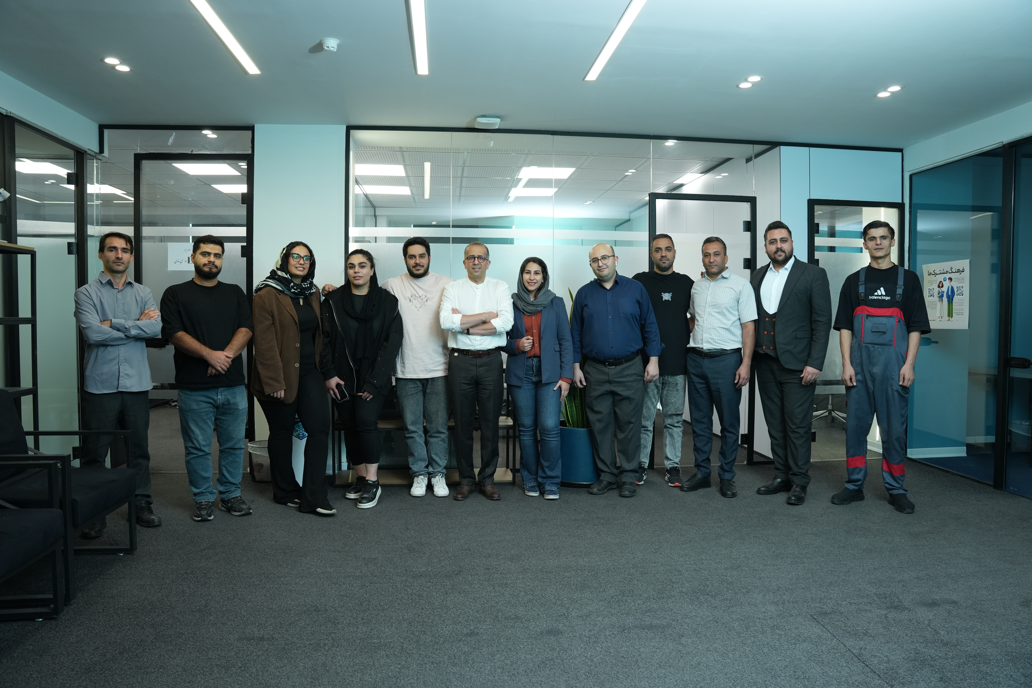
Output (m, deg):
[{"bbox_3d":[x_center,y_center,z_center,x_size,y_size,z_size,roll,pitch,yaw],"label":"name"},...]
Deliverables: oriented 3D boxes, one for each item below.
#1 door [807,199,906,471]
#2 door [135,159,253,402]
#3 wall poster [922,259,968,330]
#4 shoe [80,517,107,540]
[{"bbox_3d":[2.860,-0.102,5.816,0.890,2.200,0.070,0,2,-6],"label":"door"},{"bbox_3d":[-2.455,-0.227,5.273,0.890,2.450,0.070,0,2,-6],"label":"door"},{"bbox_3d":[3.394,-0.380,5.430,0.010,0.531,0.504,0,2,-6],"label":"wall poster"},{"bbox_3d":[-2.360,0.991,3.825,0.105,0.110,0.290,0,2,-14],"label":"shoe"}]

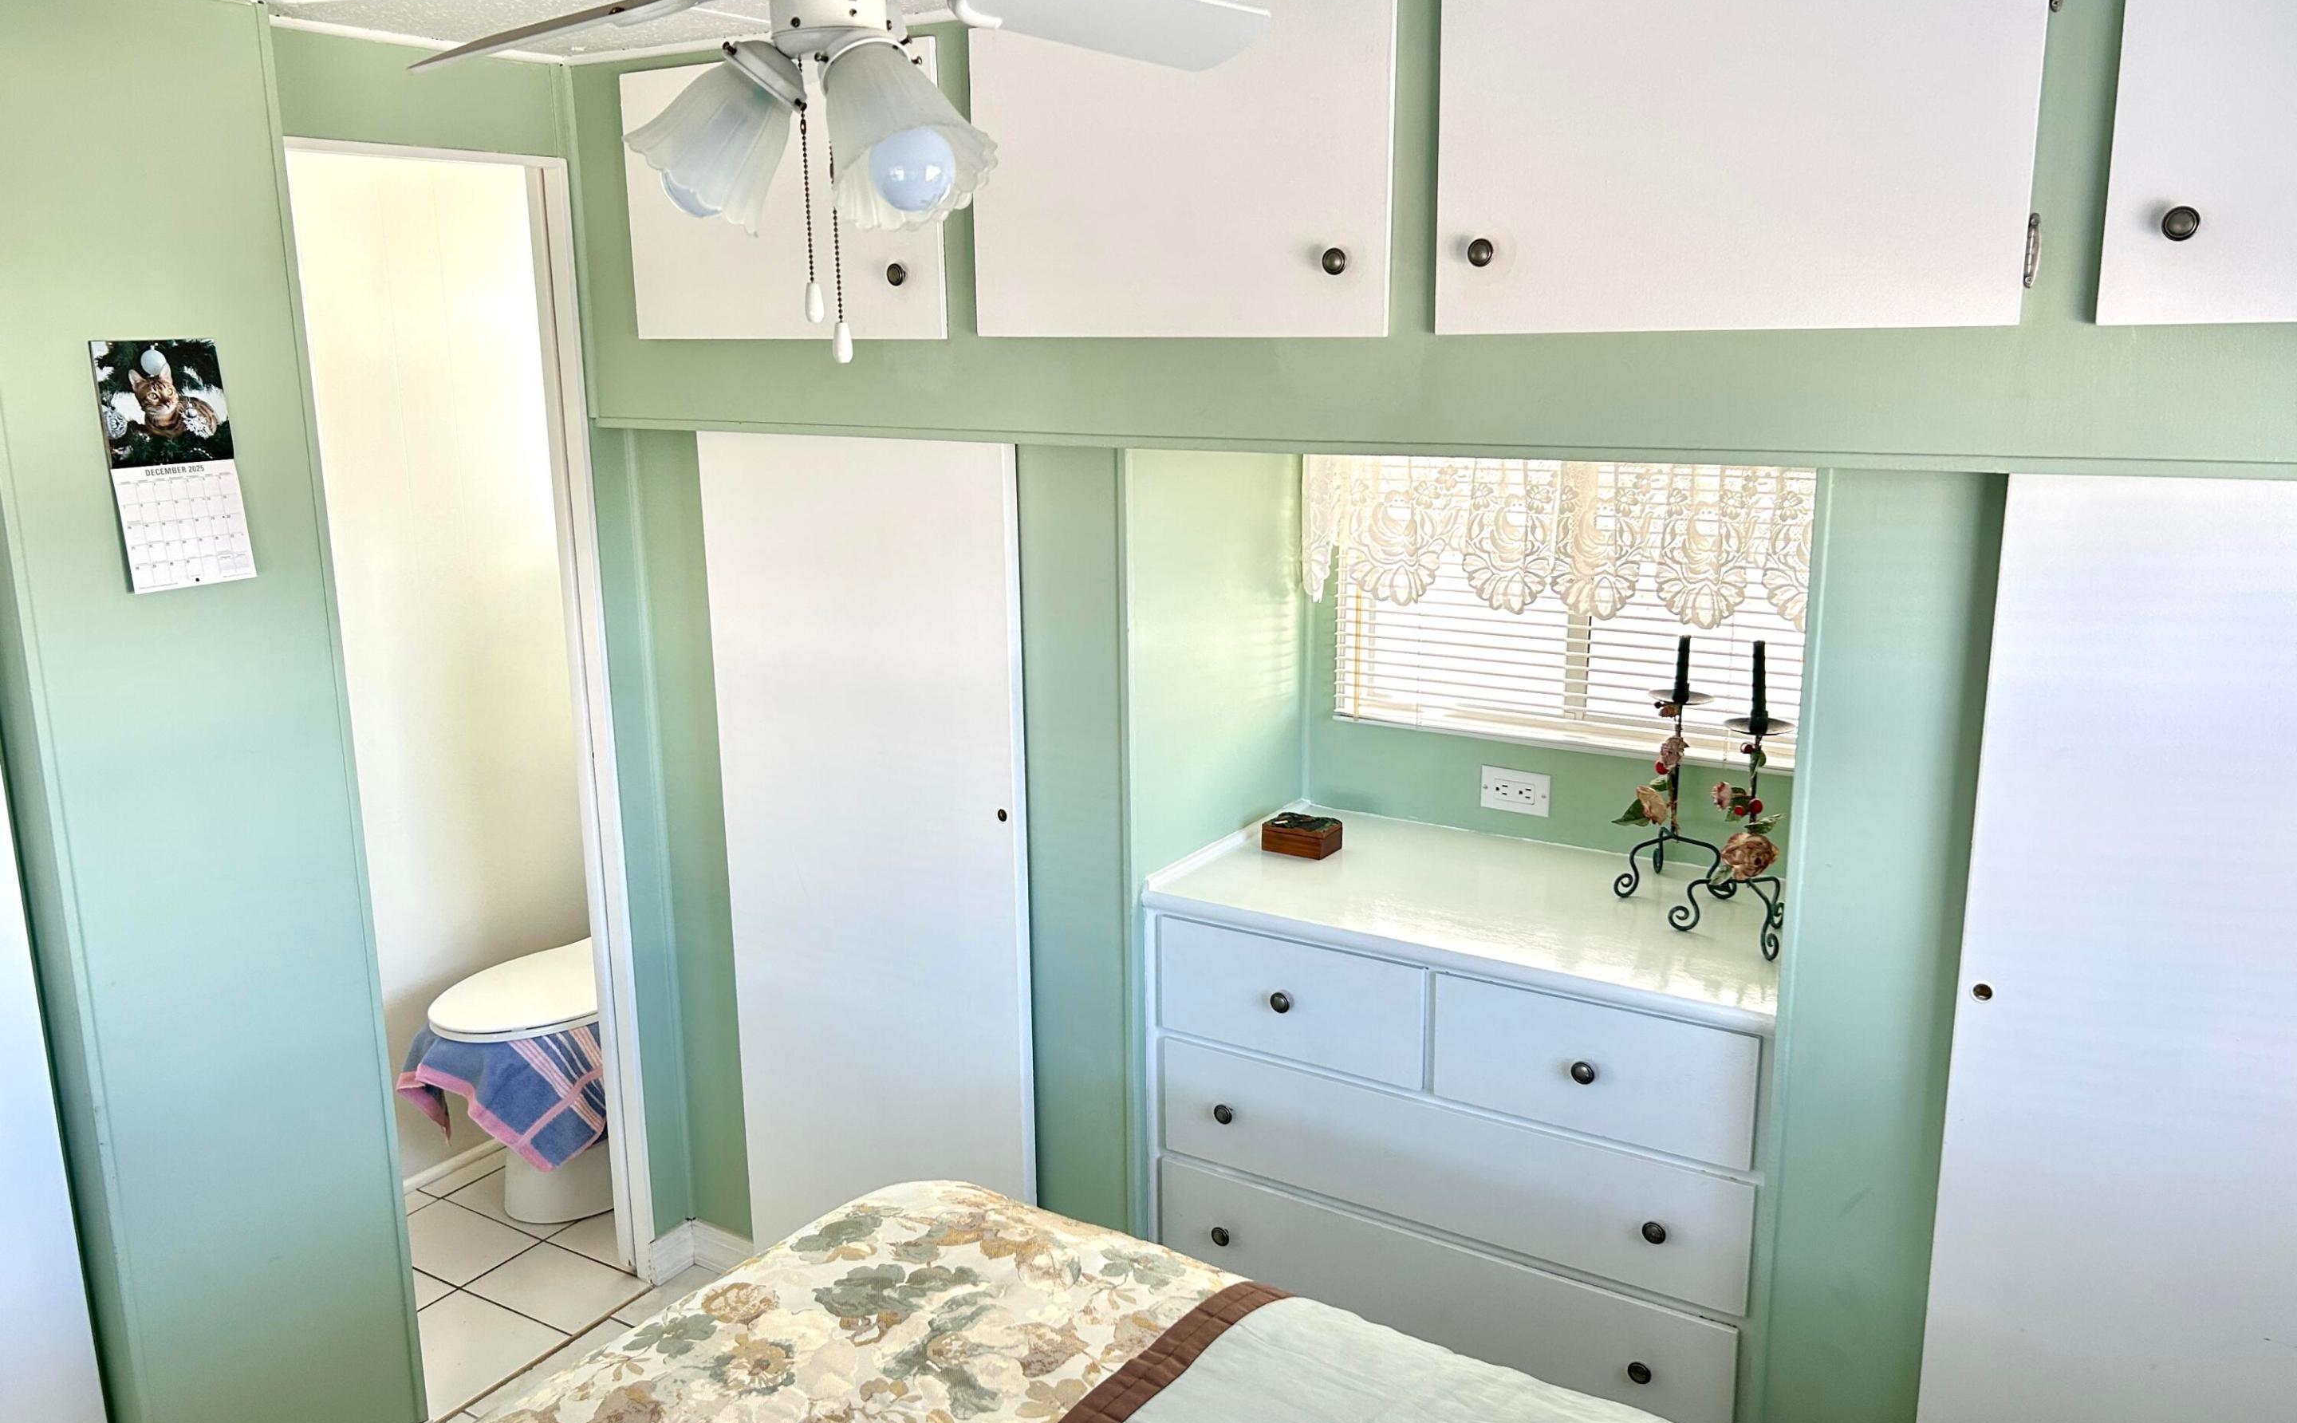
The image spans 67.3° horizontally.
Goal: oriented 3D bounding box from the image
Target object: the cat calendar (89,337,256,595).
[{"bbox_3d":[-1.272,-0.321,2.254,0.015,0.325,0.162,7,15,33],"label":"cat calendar"}]

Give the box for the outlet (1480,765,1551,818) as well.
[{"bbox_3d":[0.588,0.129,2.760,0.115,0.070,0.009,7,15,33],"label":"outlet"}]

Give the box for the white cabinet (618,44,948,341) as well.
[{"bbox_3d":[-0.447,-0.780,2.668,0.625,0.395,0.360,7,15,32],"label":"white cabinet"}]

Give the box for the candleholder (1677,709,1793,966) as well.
[{"bbox_3d":[0.789,0.160,2.283,0.150,0.298,0.150,7,15,33],"label":"candleholder"}]

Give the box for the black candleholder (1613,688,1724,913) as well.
[{"bbox_3d":[0.767,0.117,2.473,0.150,0.298,0.150,7,15,33],"label":"black candleholder"}]

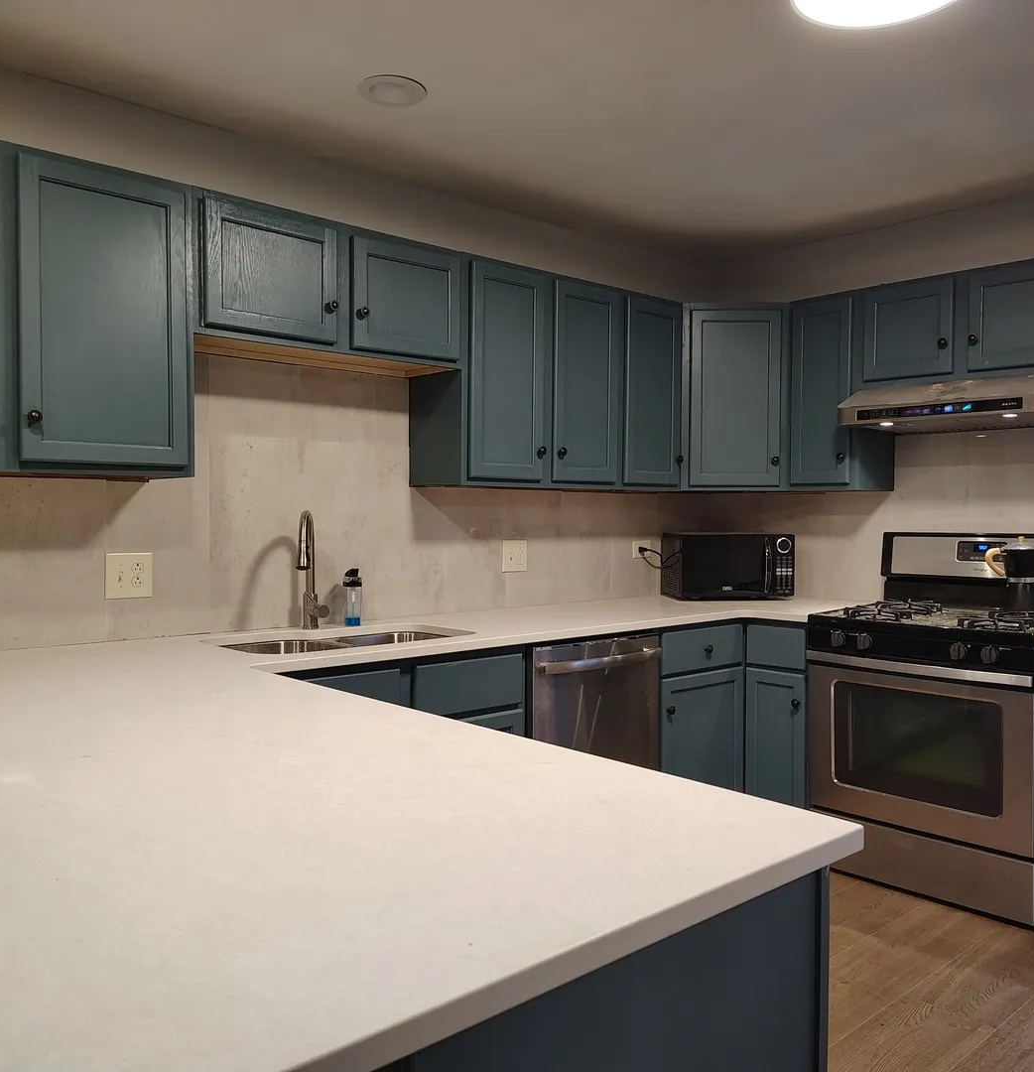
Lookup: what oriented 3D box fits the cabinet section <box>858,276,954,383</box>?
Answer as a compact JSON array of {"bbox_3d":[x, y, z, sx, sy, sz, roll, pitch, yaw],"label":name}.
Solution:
[{"bbox_3d":[1.549,-0.741,3.713,0.320,0.350,0.350,-1,2,-43],"label":"cabinet section"}]

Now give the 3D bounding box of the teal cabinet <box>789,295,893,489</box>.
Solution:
[{"bbox_3d":[1.295,-0.555,3.950,0.306,0.759,0.301,-1,2,-43],"label":"teal cabinet"}]

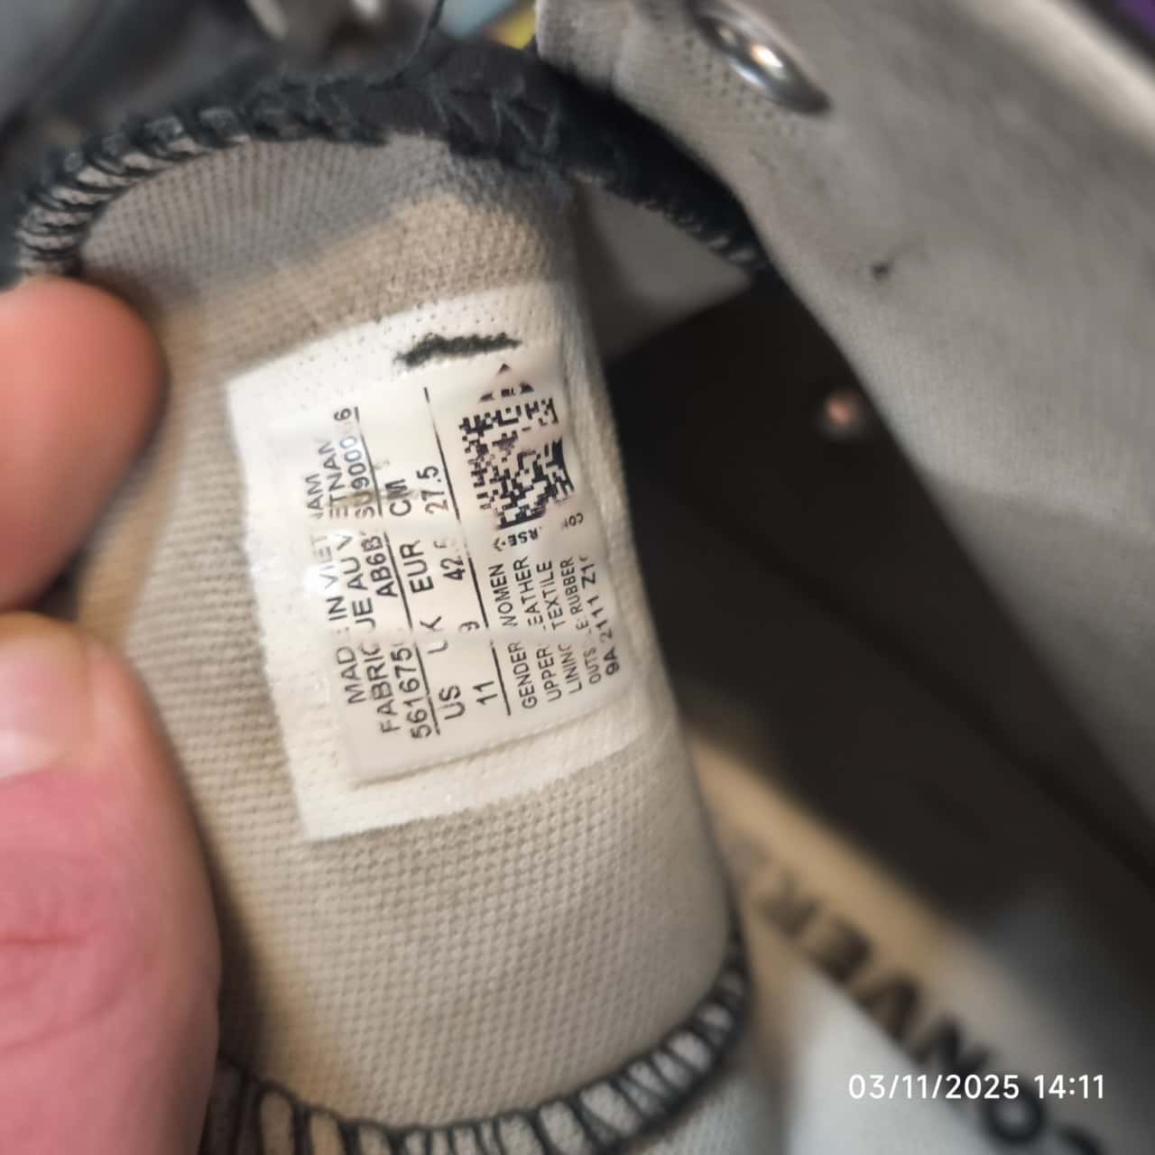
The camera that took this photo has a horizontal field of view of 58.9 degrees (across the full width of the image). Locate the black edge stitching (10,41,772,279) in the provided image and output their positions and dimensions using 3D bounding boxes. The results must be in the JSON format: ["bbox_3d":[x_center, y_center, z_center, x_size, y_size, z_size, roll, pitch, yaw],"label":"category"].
[{"bbox_3d":[-0.017,-0.039,0.100,0.081,0.032,0.020,0,90,-10],"label":"black edge stitching"}]

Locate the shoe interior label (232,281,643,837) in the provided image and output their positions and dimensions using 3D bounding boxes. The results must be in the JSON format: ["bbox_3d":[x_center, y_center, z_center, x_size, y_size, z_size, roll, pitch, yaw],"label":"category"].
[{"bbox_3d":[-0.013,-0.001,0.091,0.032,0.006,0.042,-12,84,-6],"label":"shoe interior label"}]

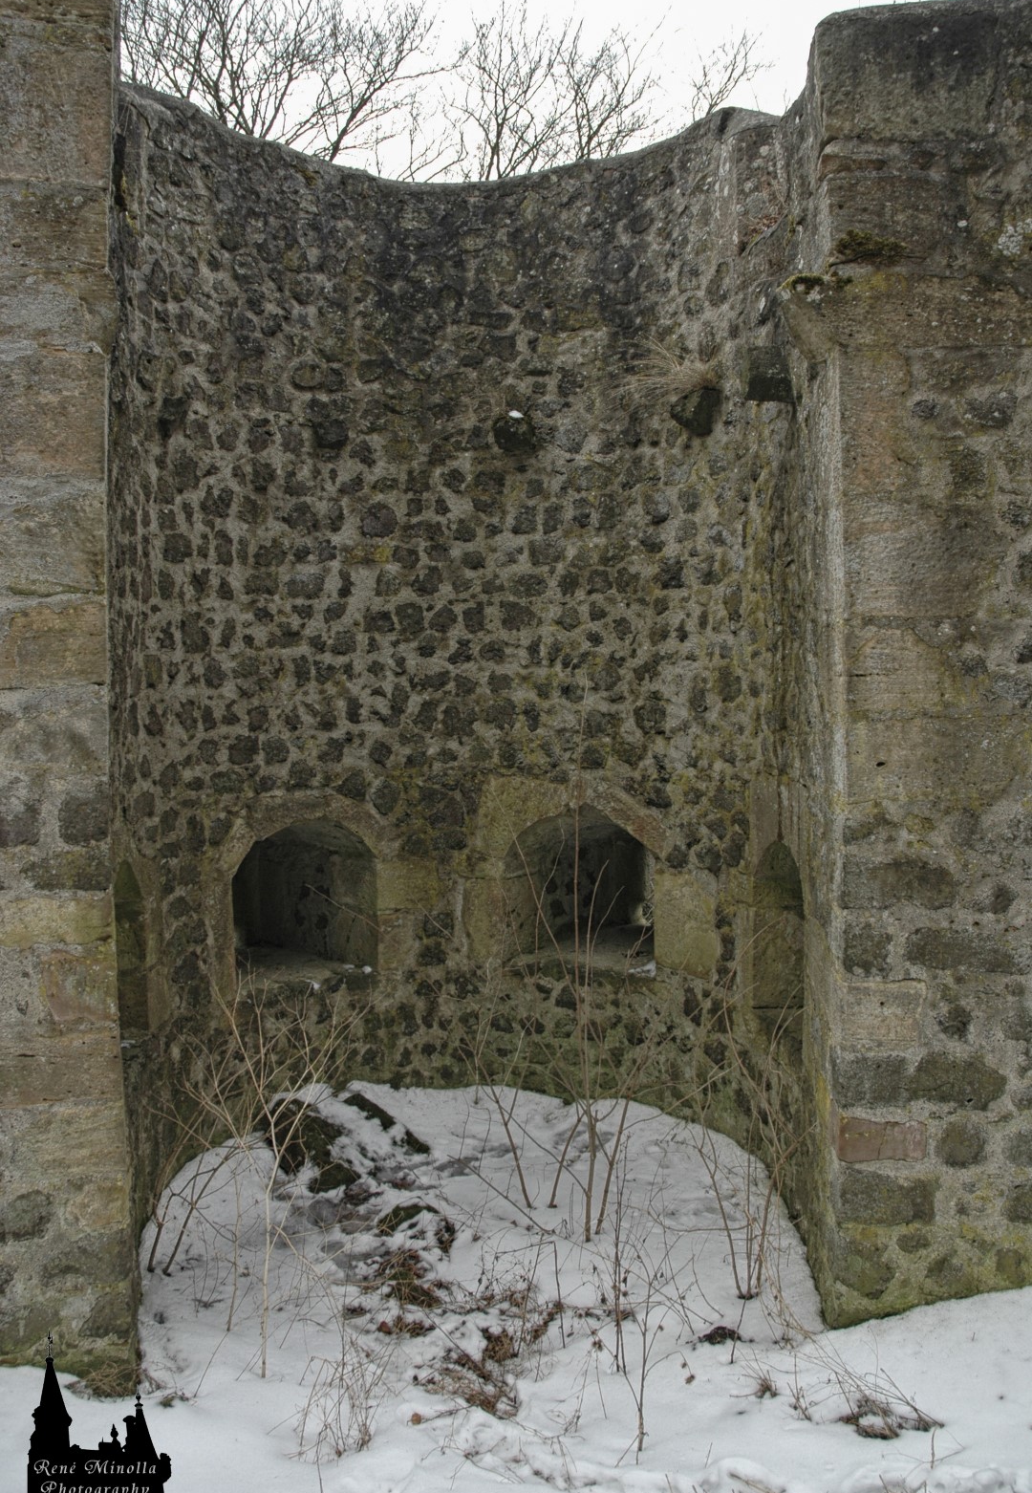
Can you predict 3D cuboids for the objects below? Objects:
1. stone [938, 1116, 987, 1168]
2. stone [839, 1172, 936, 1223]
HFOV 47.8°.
[{"bbox_3d":[1.303,1.152,3.460,0.144,0.141,0.120,0,4,0],"label":"stone"},{"bbox_3d":[1.086,1.314,3.475,0.284,0.155,0.150,0,4,0],"label":"stone"}]

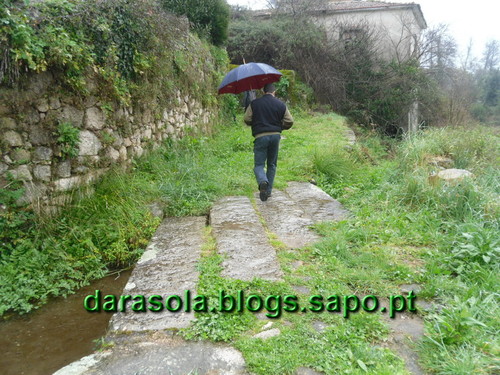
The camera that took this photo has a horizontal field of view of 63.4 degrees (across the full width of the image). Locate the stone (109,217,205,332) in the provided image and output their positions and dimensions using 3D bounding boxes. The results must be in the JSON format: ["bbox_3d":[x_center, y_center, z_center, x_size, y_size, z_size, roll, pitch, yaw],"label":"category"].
[{"bbox_3d":[-0.751,0.767,3.988,0.547,0.200,2.558,-1,13,-4],"label":"stone"}]

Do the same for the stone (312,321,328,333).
[{"bbox_3d":[0.481,0.963,2.764,0.120,0.050,0.130,2,13,11],"label":"stone"}]

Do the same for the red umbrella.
[{"bbox_3d":[0.029,-1.474,6.084,0.980,0.800,0.980,-15,3,0],"label":"red umbrella"}]

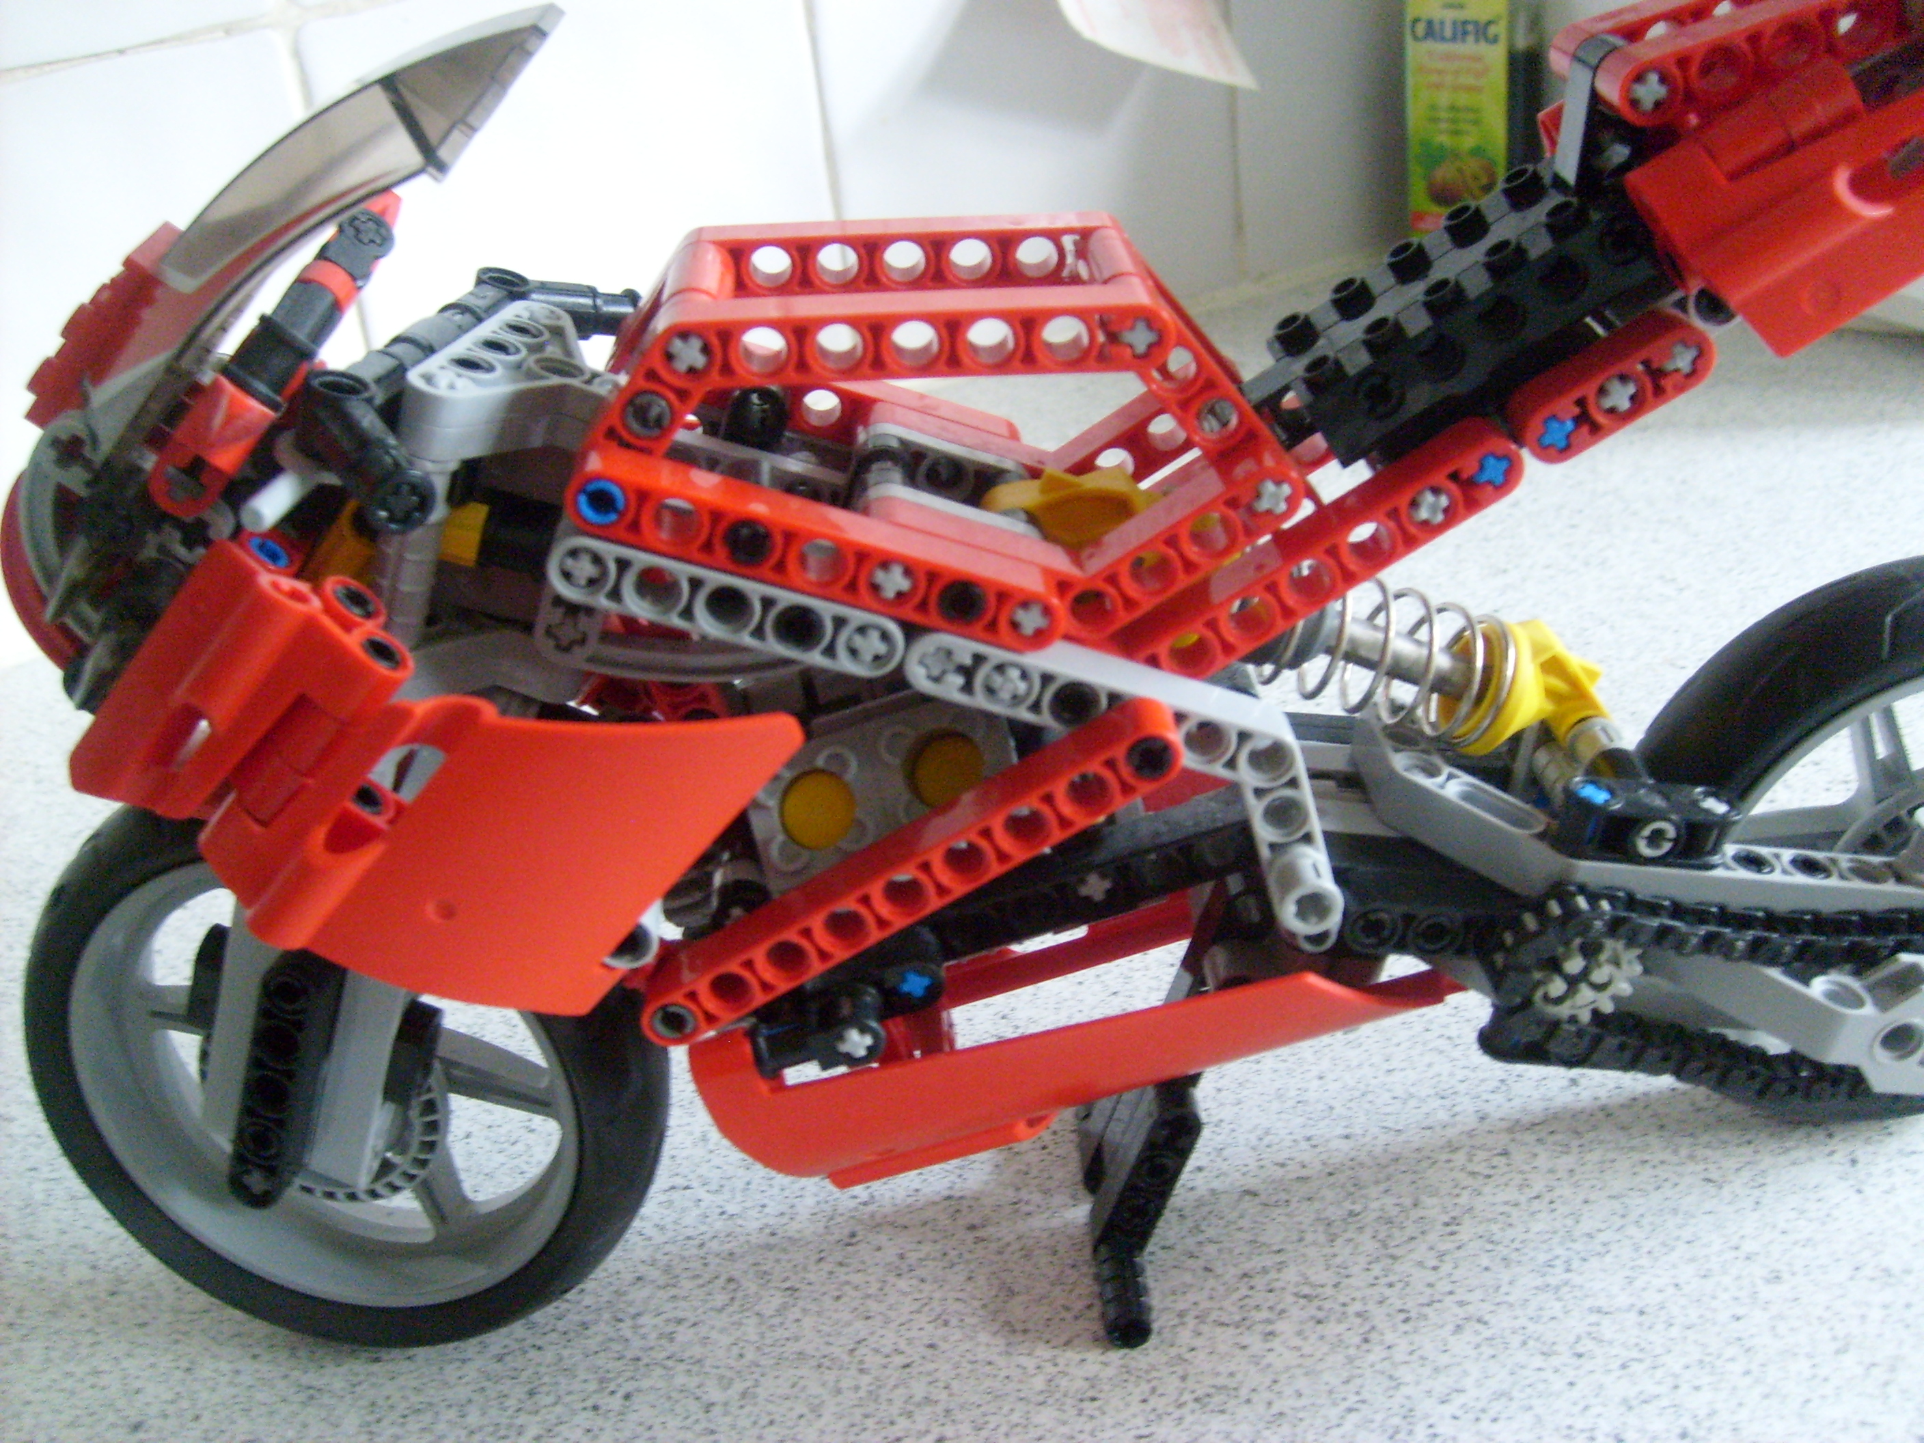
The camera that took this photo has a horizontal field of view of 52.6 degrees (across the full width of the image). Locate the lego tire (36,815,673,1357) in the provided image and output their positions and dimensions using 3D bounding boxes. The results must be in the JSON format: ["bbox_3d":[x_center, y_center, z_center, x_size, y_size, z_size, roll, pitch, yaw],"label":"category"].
[{"bbox_3d":[-0.088,0.049,0.280,0.094,0.094,0.022,-2,23,11],"label":"lego tire"}]

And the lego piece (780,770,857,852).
[{"bbox_3d":[-0.017,0.011,0.238,0.010,0.010,0.005,-3,-15,9],"label":"lego piece"}]

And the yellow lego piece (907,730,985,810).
[{"bbox_3d":[-0.001,0.007,0.239,0.010,0.010,0.005,-3,-15,9],"label":"yellow lego piece"}]

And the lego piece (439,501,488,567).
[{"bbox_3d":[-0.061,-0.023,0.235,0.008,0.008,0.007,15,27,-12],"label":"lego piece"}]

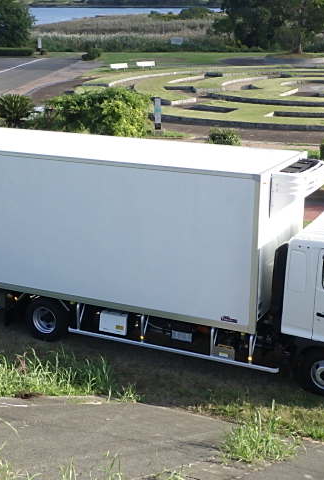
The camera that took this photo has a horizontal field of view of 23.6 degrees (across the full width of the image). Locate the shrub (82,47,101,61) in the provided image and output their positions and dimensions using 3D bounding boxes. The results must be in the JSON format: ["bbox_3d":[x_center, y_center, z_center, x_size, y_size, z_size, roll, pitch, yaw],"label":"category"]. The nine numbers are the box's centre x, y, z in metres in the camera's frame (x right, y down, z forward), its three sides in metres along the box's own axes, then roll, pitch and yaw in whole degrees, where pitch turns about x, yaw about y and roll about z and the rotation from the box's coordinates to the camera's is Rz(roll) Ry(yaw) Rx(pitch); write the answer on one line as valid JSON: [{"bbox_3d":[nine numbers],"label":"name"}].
[{"bbox_3d":[-7.150,-19.152,79.480,2.000,1.400,1.900,0,17,0],"label":"shrub"}]

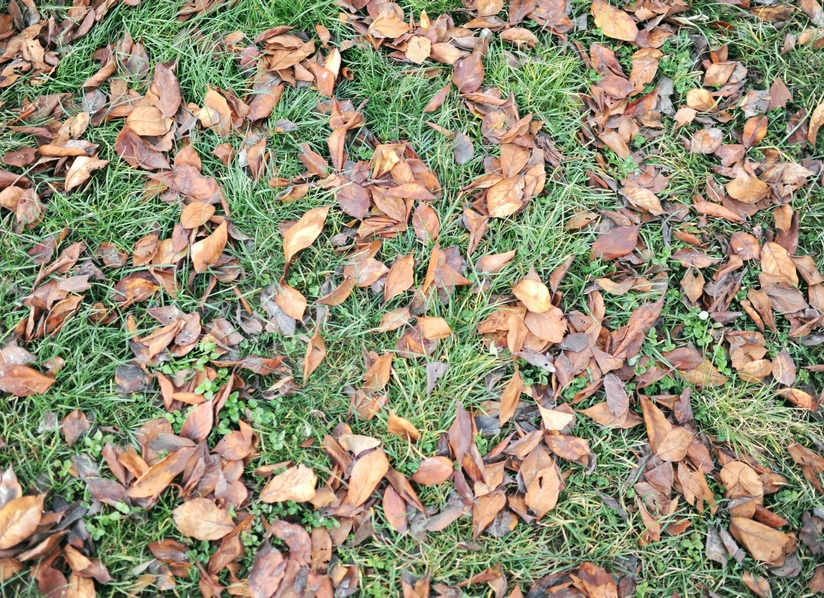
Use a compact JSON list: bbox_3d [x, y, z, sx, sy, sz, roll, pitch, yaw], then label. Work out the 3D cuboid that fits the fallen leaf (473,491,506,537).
[{"bbox_3d":[0.107,0.311,1.284,0.040,0.020,0.085,31,67,15],"label":"fallen leaf"}]

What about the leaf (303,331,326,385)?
[{"bbox_3d":[-0.162,0.092,1.407,0.031,0.025,0.103,9,65,4],"label":"leaf"}]

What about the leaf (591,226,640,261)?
[{"bbox_3d":[0.347,-0.096,1.491,0.110,0.020,0.049,-33,67,-15],"label":"leaf"}]

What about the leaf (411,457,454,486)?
[{"bbox_3d":[0.032,0.262,1.328,0.066,0.018,0.041,-17,66,-8],"label":"leaf"}]

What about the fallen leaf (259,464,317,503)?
[{"bbox_3d":[-0.185,0.284,1.298,0.086,0.020,0.061,-24,66,-12],"label":"fallen leaf"}]

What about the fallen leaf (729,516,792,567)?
[{"bbox_3d":[0.514,0.350,1.287,0.094,0.025,0.051,24,67,11],"label":"fallen leaf"}]

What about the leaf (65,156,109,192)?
[{"bbox_3d":[-0.592,-0.229,1.559,0.052,0.022,0.092,38,69,17],"label":"leaf"}]

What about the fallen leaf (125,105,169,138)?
[{"bbox_3d":[-0.485,-0.328,1.609,0.081,0.018,0.066,2,63,1],"label":"fallen leaf"}]

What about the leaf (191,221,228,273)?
[{"bbox_3d":[-0.342,-0.090,1.492,0.047,0.025,0.110,19,66,9],"label":"leaf"}]

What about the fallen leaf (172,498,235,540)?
[{"bbox_3d":[-0.304,0.323,1.278,0.094,0.018,0.058,11,64,6],"label":"fallen leaf"}]

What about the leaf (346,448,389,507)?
[{"bbox_3d":[-0.065,0.270,1.324,0.044,0.020,0.098,21,67,10],"label":"leaf"}]

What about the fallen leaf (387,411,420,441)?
[{"bbox_3d":[-0.012,0.197,1.358,0.060,0.022,0.029,36,70,15],"label":"fallen leaf"}]

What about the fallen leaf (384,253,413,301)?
[{"bbox_3d":[-0.021,-0.035,1.466,0.043,0.020,0.098,24,67,11],"label":"fallen leaf"}]

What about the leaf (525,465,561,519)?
[{"bbox_3d":[0.202,0.291,1.314,0.044,0.020,0.086,18,66,8],"label":"leaf"}]

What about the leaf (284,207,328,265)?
[{"bbox_3d":[-0.184,-0.115,1.500,0.044,0.028,0.129,27,66,13],"label":"leaf"}]

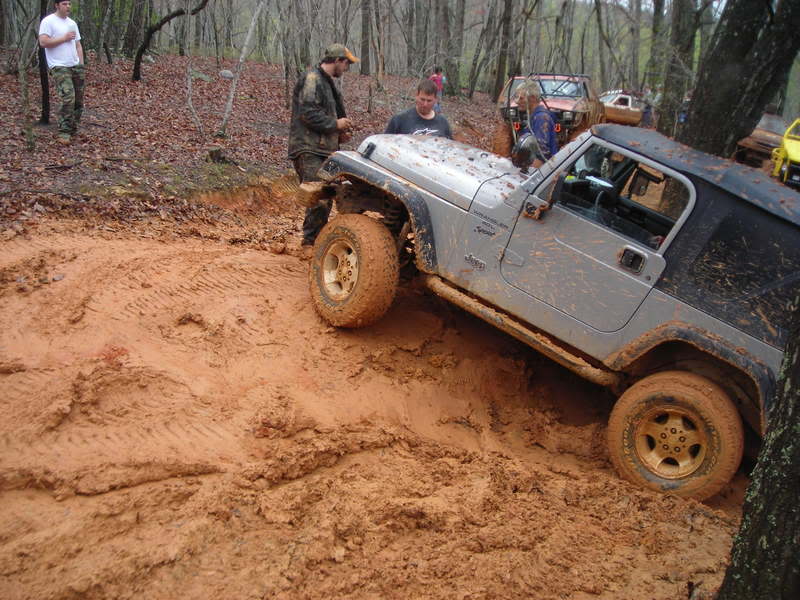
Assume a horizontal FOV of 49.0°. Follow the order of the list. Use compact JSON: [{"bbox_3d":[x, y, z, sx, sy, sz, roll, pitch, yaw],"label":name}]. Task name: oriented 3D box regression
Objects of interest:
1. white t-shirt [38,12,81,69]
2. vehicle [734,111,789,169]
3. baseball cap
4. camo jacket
[{"bbox_3d":[-4.362,-3.324,11.250,0.470,0.680,0.290,-9,15,-41],"label":"white t-shirt"},{"bbox_3d":[10.927,-4.345,24.700,1.750,1.650,4.300,19,25,34],"label":"vehicle"},{"bbox_3d":[-0.488,-2.055,7.320,0.290,0.150,0.190,0,11,-2],"label":"baseball cap"},{"bbox_3d":[-0.697,-1.593,7.420,0.450,0.760,0.530,1,11,0],"label":"camo jacket"}]

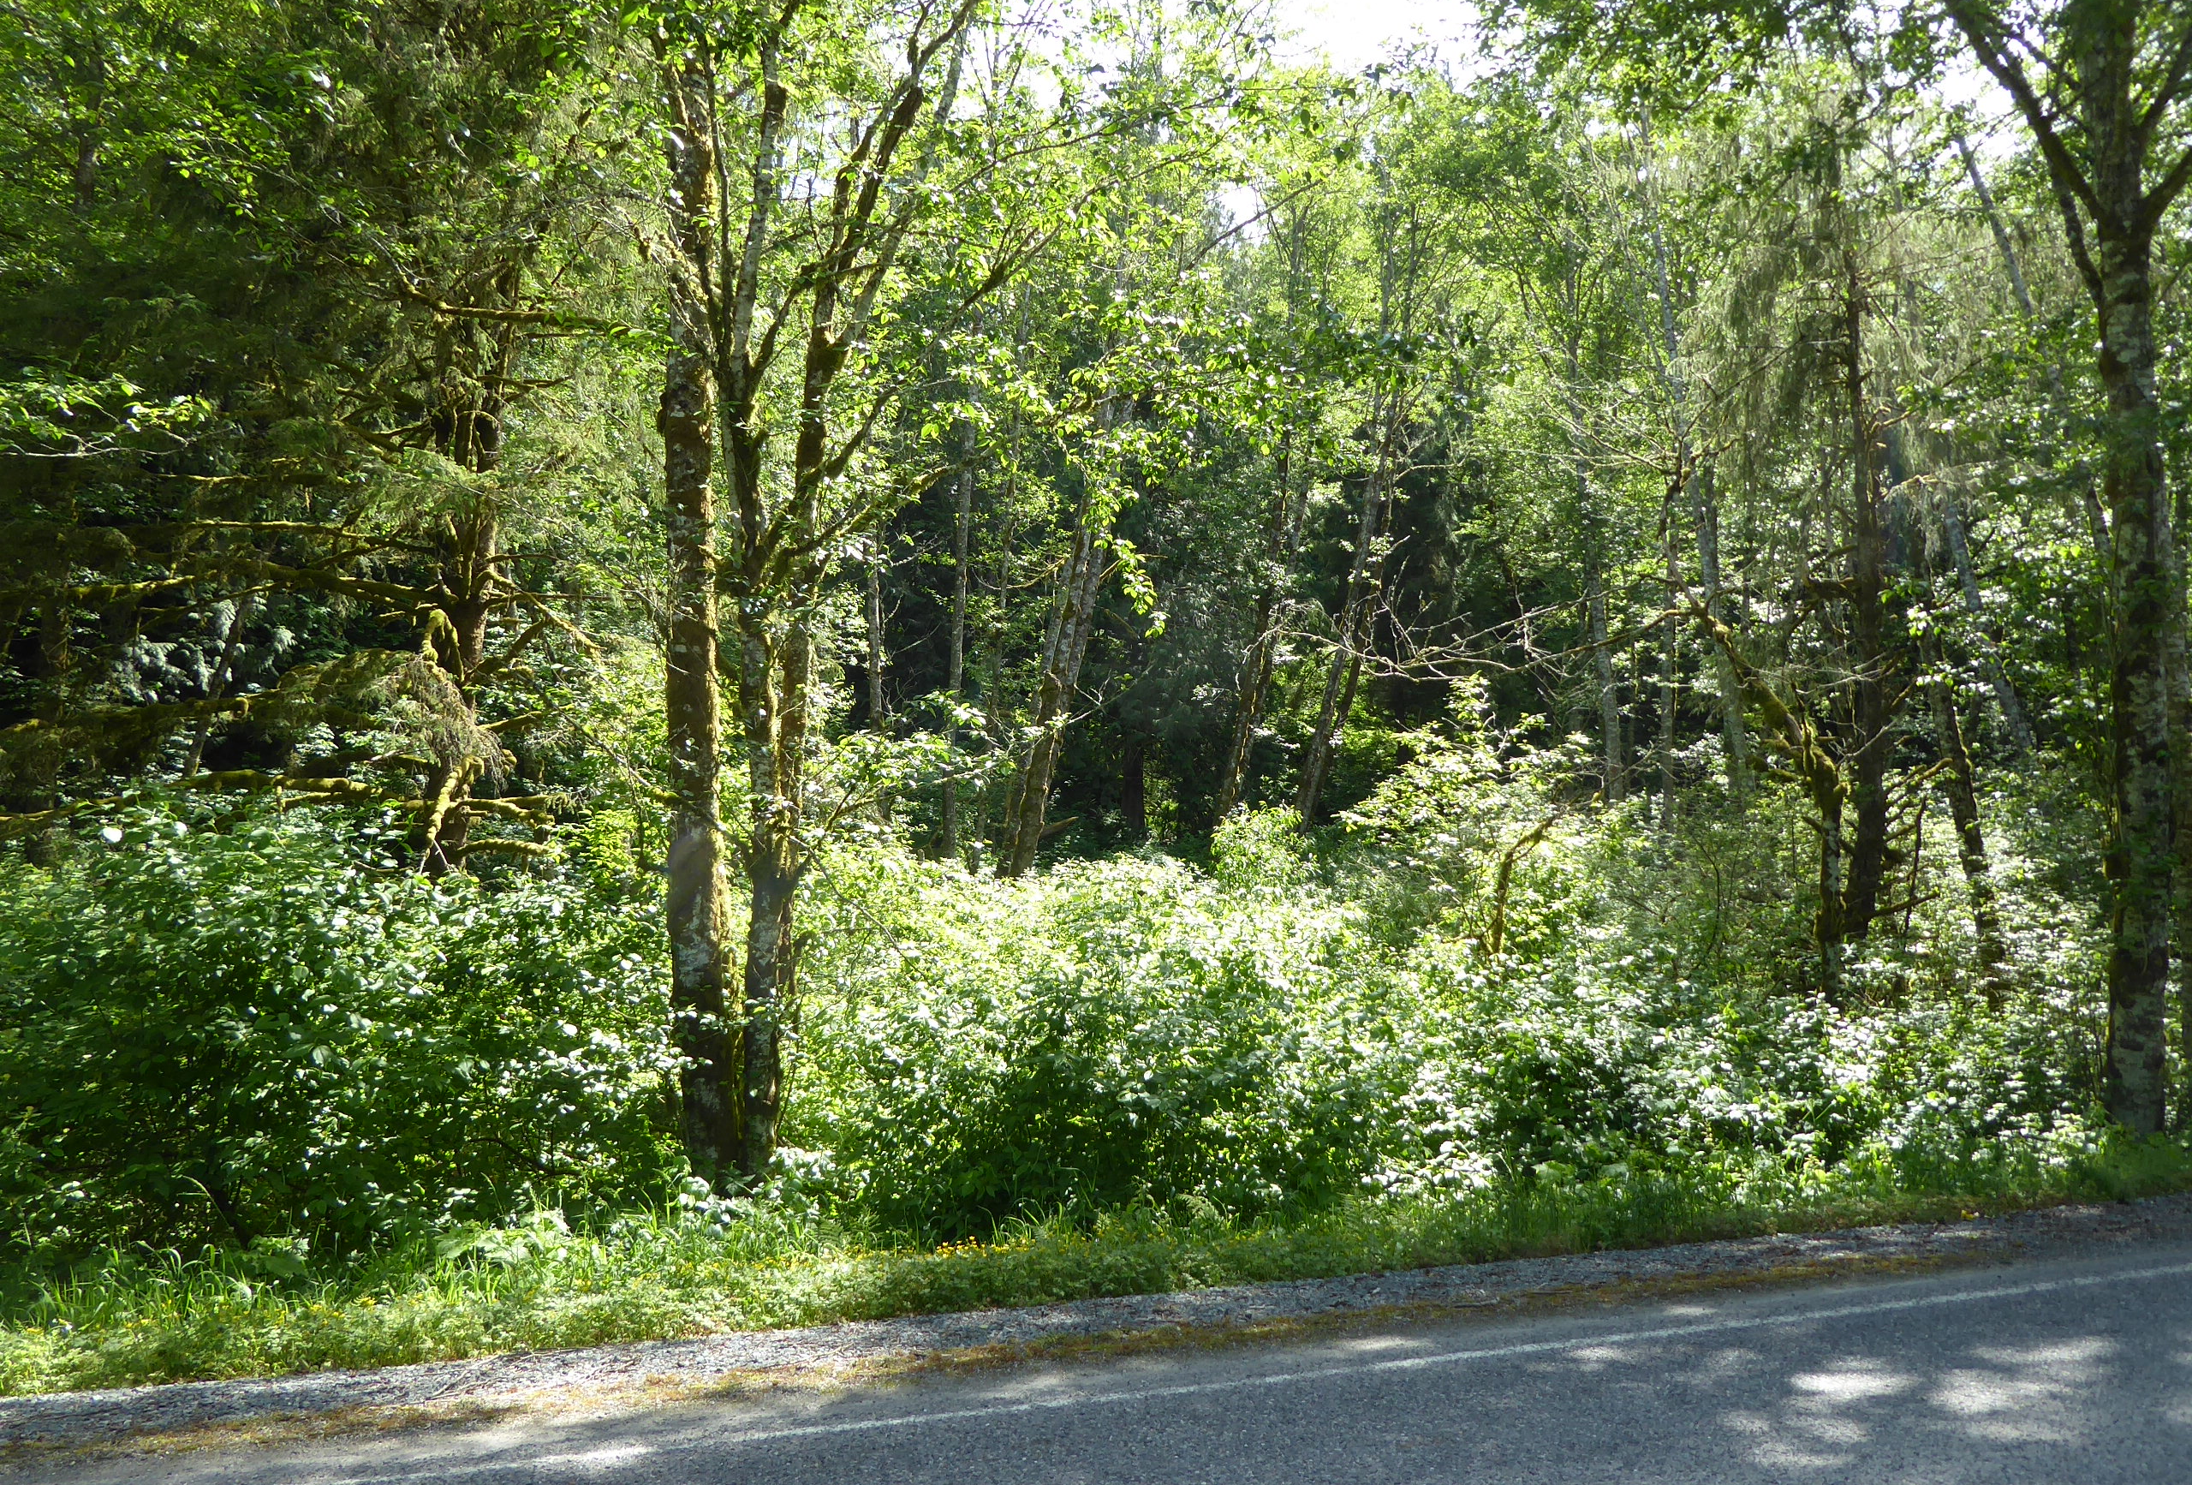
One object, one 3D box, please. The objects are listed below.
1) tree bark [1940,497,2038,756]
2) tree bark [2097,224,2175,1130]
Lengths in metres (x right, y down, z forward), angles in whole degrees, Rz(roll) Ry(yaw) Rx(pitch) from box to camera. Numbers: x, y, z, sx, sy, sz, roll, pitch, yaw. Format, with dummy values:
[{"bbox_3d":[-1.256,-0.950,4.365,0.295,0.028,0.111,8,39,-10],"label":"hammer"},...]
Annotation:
[{"bbox_3d":[10.296,-1.345,18.240,0.217,3.082,0.217,-17,-7,29],"label":"tree bark"},{"bbox_3d":[7.017,-0.533,10.714,0.417,6.201,0.417,-1,-7,33],"label":"tree bark"}]

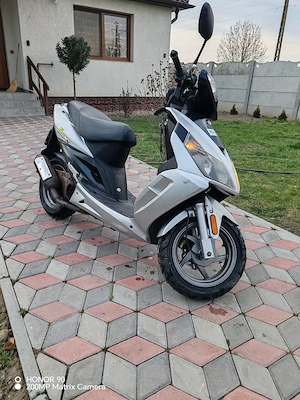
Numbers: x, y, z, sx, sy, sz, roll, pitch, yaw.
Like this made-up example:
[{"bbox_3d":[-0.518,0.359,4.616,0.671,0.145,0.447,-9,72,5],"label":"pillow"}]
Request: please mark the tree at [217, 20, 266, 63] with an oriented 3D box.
[{"bbox_3d":[6.605,-10.404,22.937,3.500,4.900,3.500,3,22,0],"label":"tree"}]

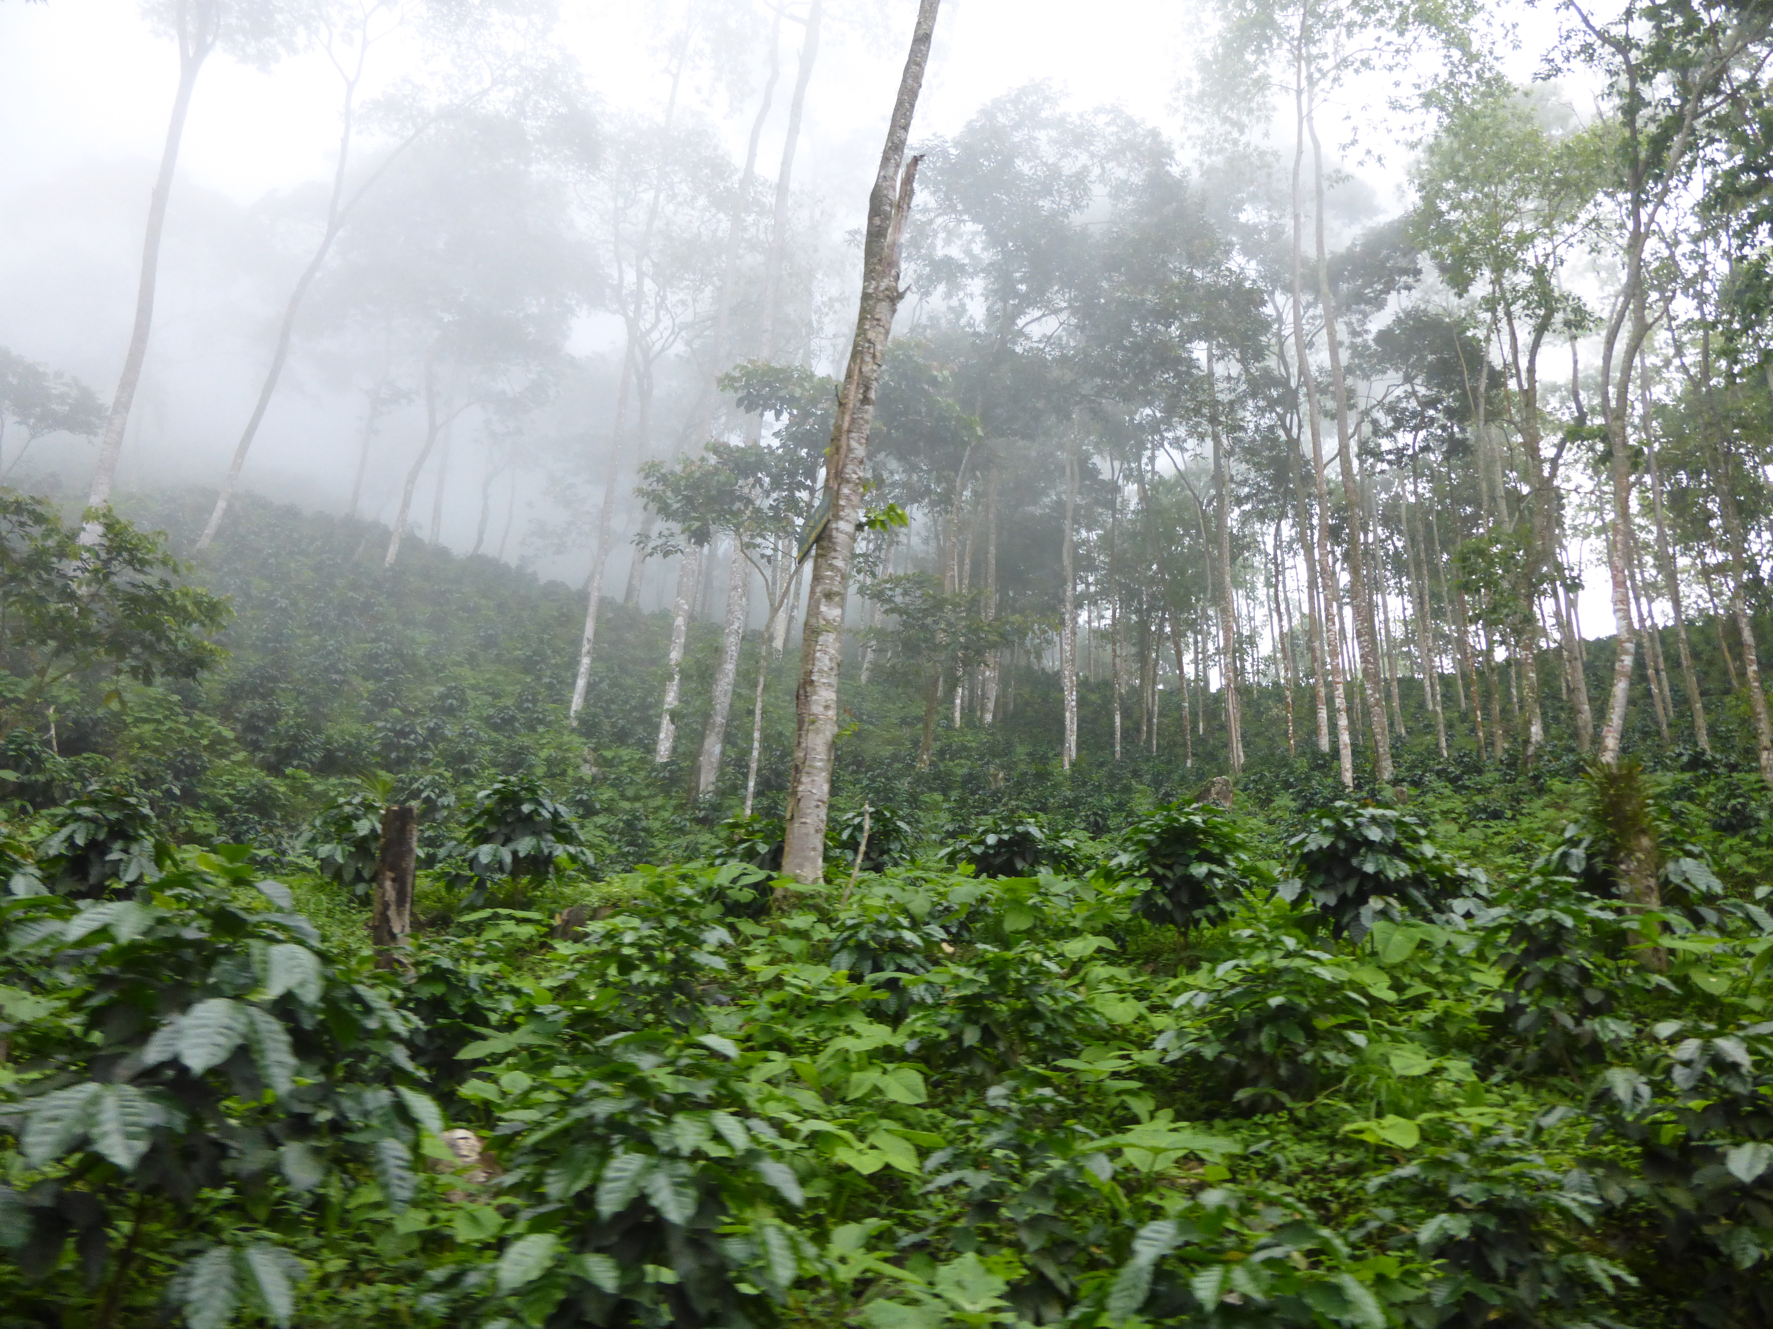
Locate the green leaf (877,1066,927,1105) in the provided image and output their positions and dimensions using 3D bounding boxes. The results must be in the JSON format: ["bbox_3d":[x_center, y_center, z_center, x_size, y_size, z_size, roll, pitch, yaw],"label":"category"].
[{"bbox_3d":[0.042,1.109,3.500,0.130,0.030,0.105,30,34,34],"label":"green leaf"}]

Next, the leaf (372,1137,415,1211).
[{"bbox_3d":[-0.887,0.920,2.400,0.080,0.135,0.060,1,-10,0],"label":"leaf"}]

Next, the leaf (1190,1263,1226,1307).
[{"bbox_3d":[0.544,1.048,2.250,0.061,0.073,0.050,1,-10,0],"label":"leaf"}]

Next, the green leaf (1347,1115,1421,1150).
[{"bbox_3d":[1.270,1.195,3.400,0.150,0.040,0.130,-15,30,-19],"label":"green leaf"}]

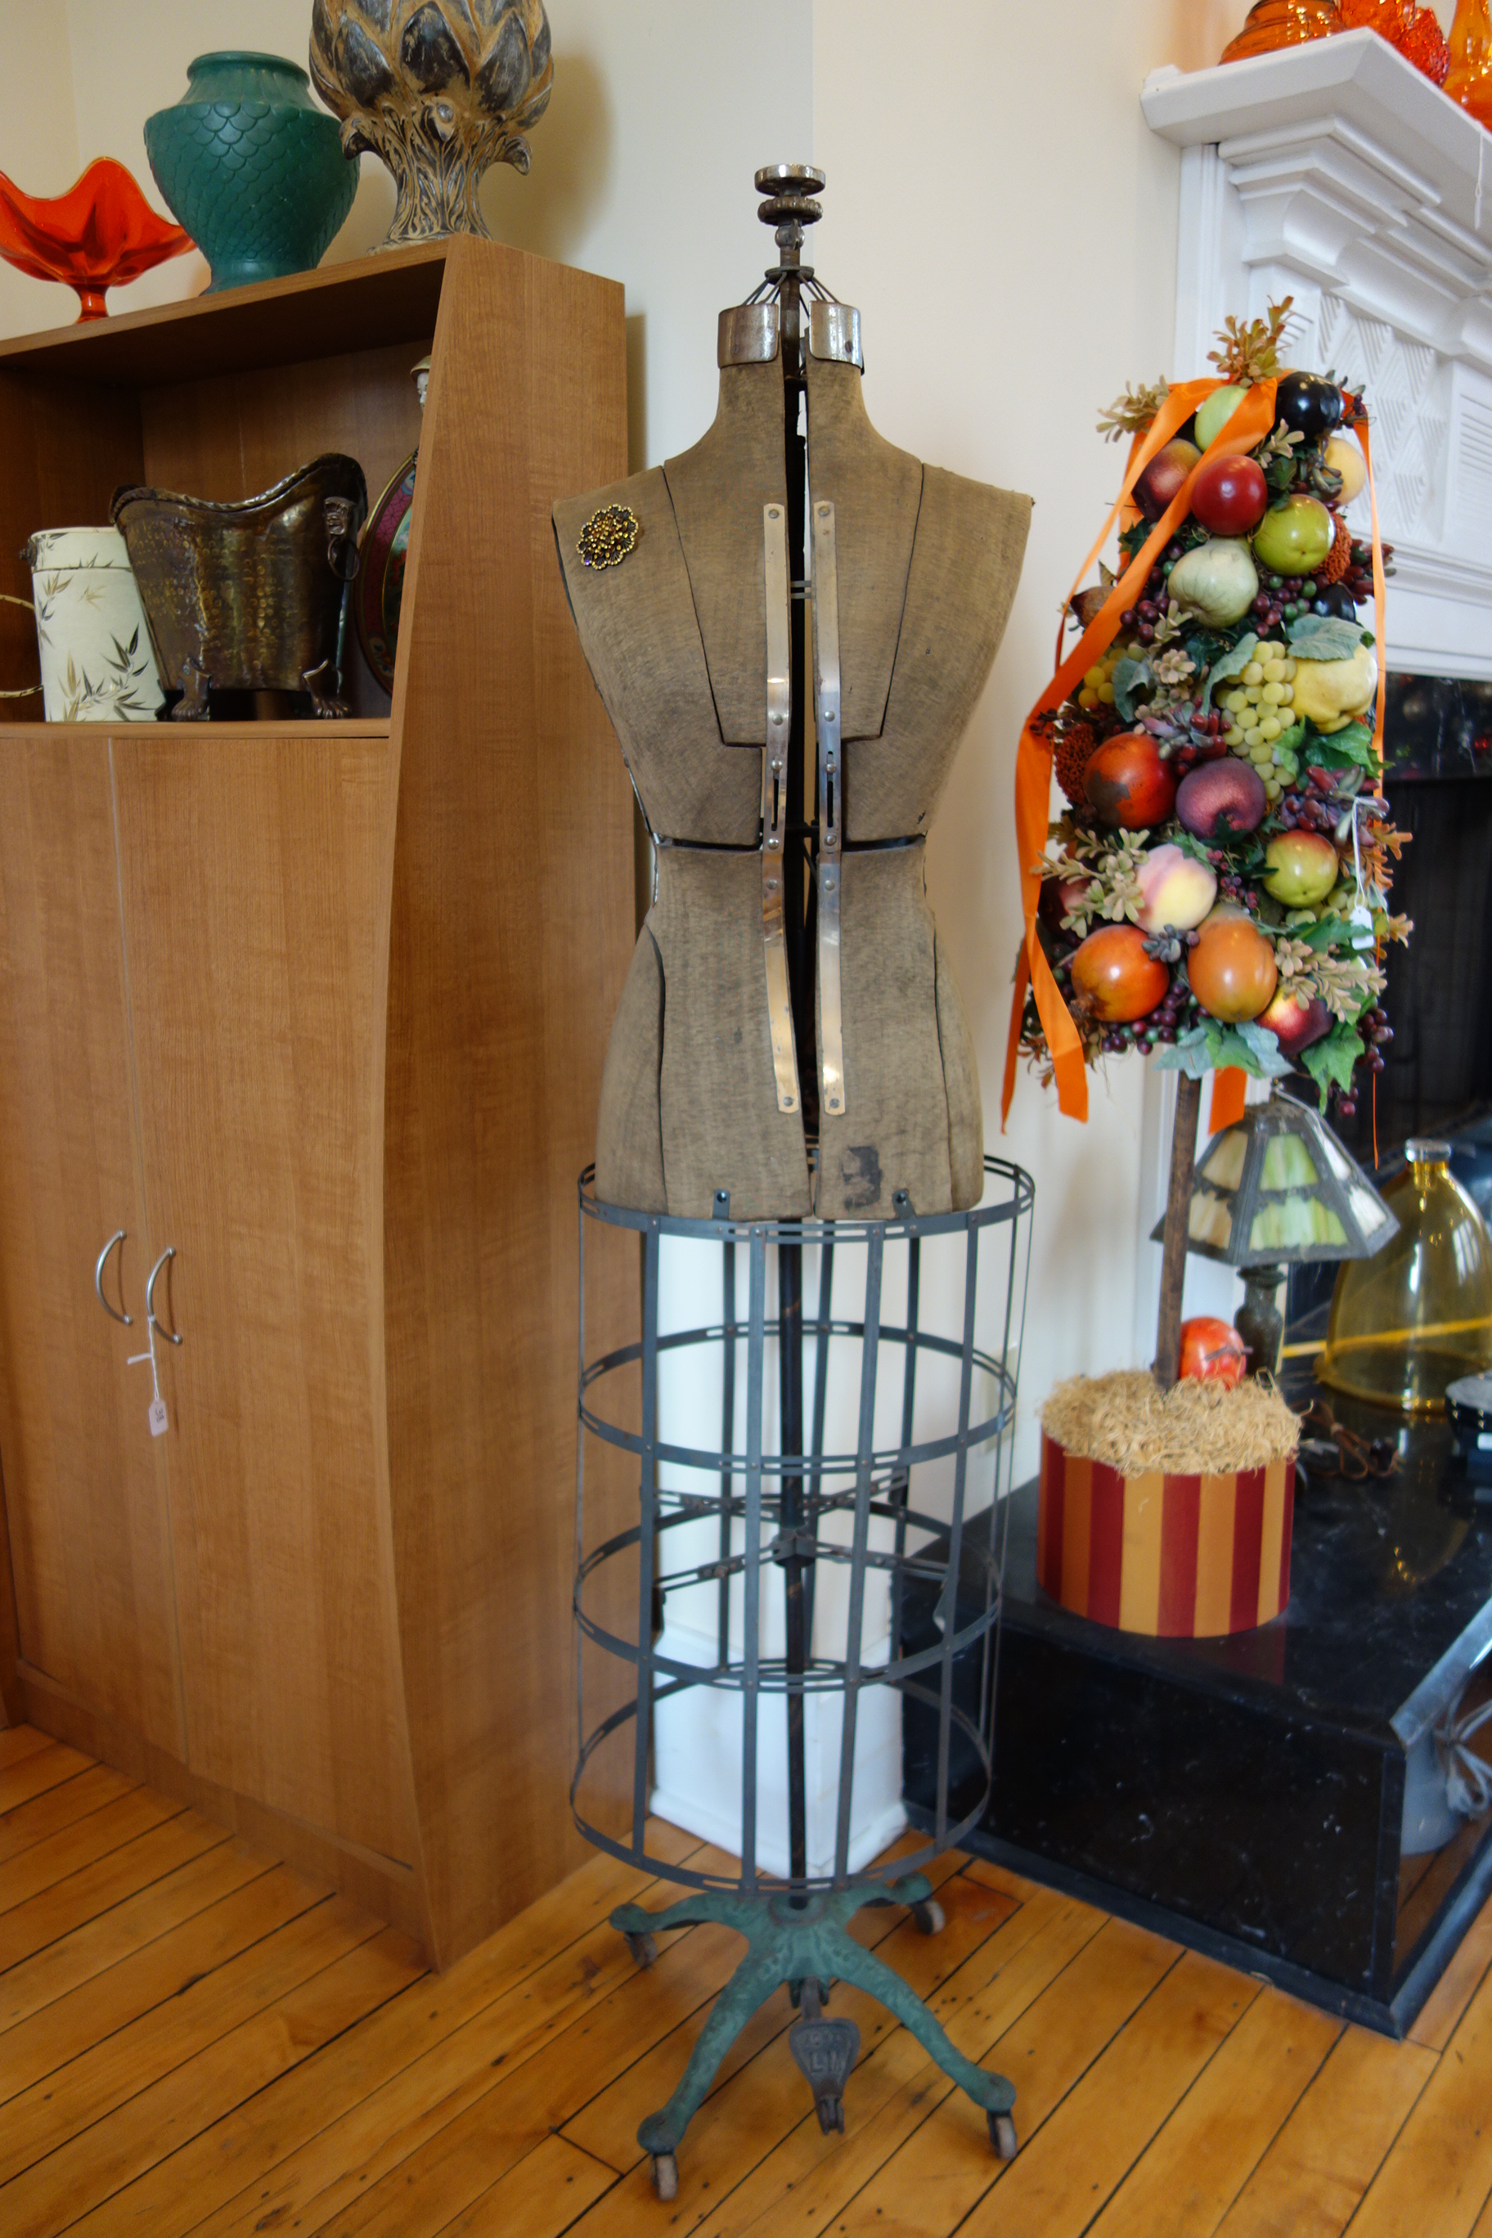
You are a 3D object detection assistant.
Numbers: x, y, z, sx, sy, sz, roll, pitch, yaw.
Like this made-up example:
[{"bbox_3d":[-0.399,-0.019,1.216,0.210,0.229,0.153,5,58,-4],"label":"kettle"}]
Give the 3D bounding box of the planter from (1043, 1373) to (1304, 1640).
[{"bbox_3d":[0.438,0.389,1.822,0.262,0.195,0.262,0,12,0],"label":"planter"}]

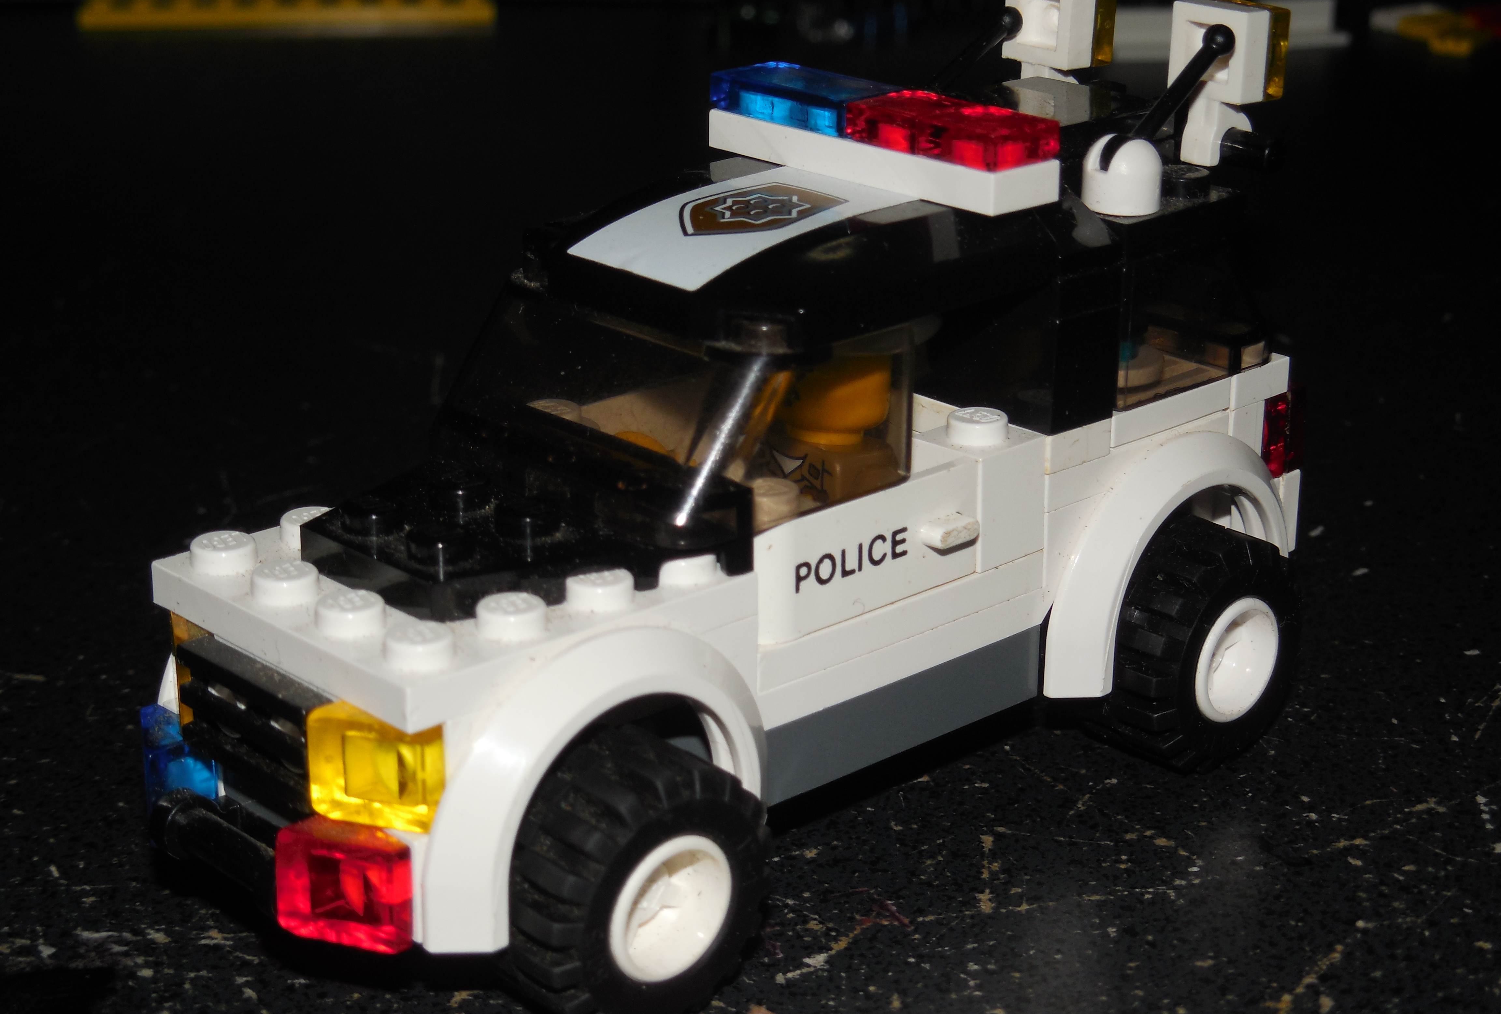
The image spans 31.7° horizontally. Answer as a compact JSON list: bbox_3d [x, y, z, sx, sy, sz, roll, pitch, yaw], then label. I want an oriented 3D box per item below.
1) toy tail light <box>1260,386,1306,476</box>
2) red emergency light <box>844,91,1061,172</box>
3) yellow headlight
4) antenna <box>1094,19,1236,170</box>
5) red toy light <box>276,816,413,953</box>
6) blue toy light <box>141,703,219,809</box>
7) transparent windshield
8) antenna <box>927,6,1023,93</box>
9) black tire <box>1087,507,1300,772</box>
[{"bbox_3d":[0.045,-0.007,0.240,0.006,0.008,0.008,-17,26,-40],"label":"toy tail light"},{"bbox_3d":[0.016,-0.030,0.208,0.008,0.003,0.016,-17,26,-40],"label":"red emergency light"},{"bbox_3d":[-0.025,0.018,0.179,0.006,0.008,0.008,-17,26,-40],"label":"yellow headlight"},{"bbox_3d":[0.035,-0.034,0.220,0.003,0.003,0.018,20,63,44],"label":"antenna"},{"bbox_3d":[-0.028,0.026,0.180,0.006,0.008,0.008,-17,26,-40],"label":"red toy light"},{"bbox_3d":[-0.044,0.020,0.196,0.006,0.008,0.008,-17,26,-40],"label":"blue toy light"},{"bbox_3d":[-0.007,-0.010,0.205,0.024,0.013,0.032,-17,26,-40],"label":"transparent windshield"},{"bbox_3d":[0.019,-0.039,0.237,0.003,0.003,0.018,20,58,44],"label":"antenna"},{"bbox_3d":[0.037,0.012,0.231,0.021,0.021,0.012,-17,26,-40],"label":"black tire"}]

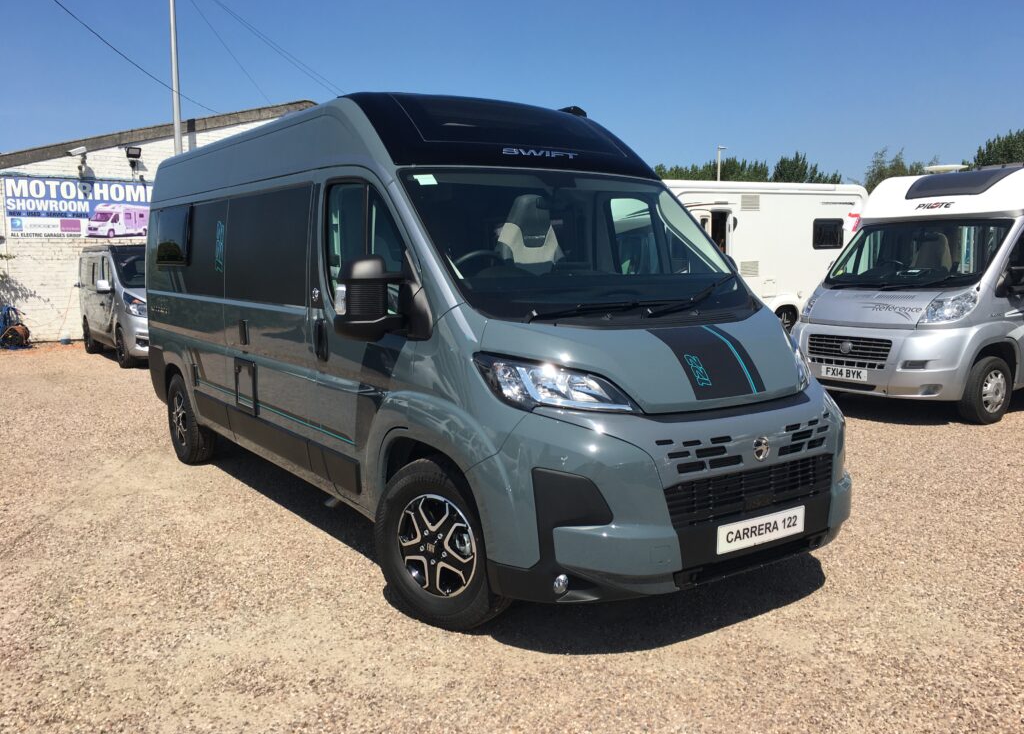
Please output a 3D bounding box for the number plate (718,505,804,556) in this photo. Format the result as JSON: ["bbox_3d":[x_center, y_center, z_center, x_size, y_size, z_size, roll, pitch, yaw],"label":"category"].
[{"bbox_3d":[0.995,0.642,3.398,0.520,0.111,0.015,-4,7,-35],"label":"number plate"}]

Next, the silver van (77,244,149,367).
[{"bbox_3d":[-6.500,-1.185,15.610,1.960,2.010,5.000,-5,9,-35],"label":"silver van"}]

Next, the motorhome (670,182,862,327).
[{"bbox_3d":[2.971,-1.774,14.926,7.000,2.800,2.300,-7,10,-33],"label":"motorhome"}]

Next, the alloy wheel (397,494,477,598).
[{"bbox_3d":[-0.276,0.748,3.672,0.440,0.440,0.160,4,8,38],"label":"alloy wheel"}]

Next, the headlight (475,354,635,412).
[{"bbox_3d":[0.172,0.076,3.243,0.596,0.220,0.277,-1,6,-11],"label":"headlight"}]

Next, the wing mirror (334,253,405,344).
[{"bbox_3d":[-0.586,-0.280,3.559,0.250,0.355,0.180,-4,7,-35],"label":"wing mirror"}]

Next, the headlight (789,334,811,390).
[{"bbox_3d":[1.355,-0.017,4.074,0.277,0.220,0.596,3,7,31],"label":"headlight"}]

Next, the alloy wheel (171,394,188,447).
[{"bbox_3d":[-2.621,0.418,6.946,0.160,0.440,0.440,-4,7,-35],"label":"alloy wheel"}]

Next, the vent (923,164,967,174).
[{"bbox_3d":[5.060,-2.300,9.991,0.400,0.095,0.400,-4,8,-32],"label":"vent"}]

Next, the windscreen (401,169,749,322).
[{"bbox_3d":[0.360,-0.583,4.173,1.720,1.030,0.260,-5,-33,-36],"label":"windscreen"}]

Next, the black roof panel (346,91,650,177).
[{"bbox_3d":[-0.078,-1.284,4.704,1.660,0.500,1.050,-5,9,-36],"label":"black roof panel"}]

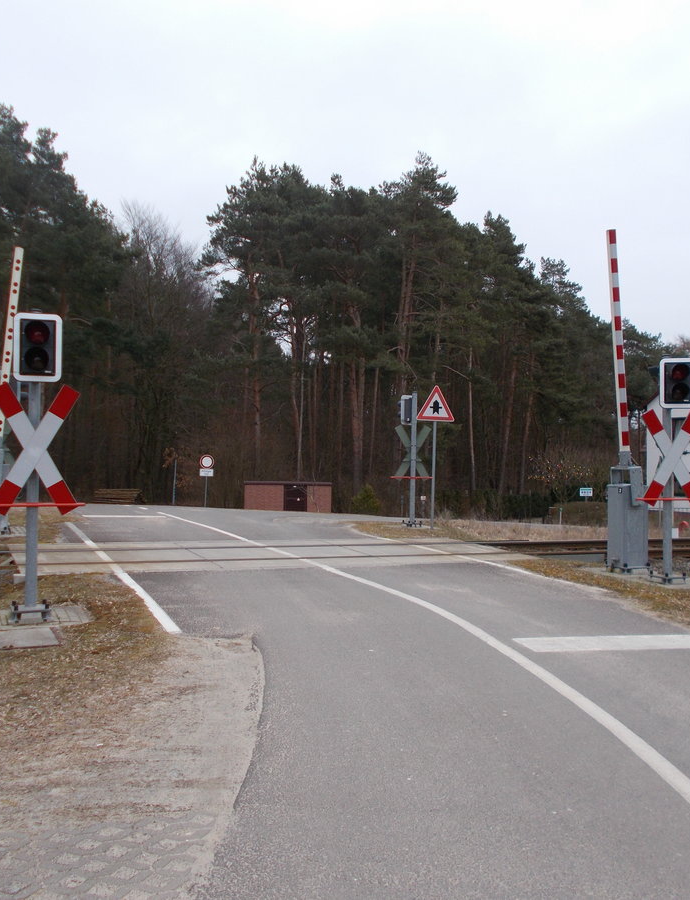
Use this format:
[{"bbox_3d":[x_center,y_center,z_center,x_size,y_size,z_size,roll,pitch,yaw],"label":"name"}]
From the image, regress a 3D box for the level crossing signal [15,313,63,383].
[{"bbox_3d":[-2.502,-0.836,7.350,0.380,0.555,0.300,1,-1,-15],"label":"level crossing signal"}]

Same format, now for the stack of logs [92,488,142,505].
[{"bbox_3d":[-9.424,1.968,37.500,2.050,0.680,1.100,1,-1,10],"label":"stack of logs"}]

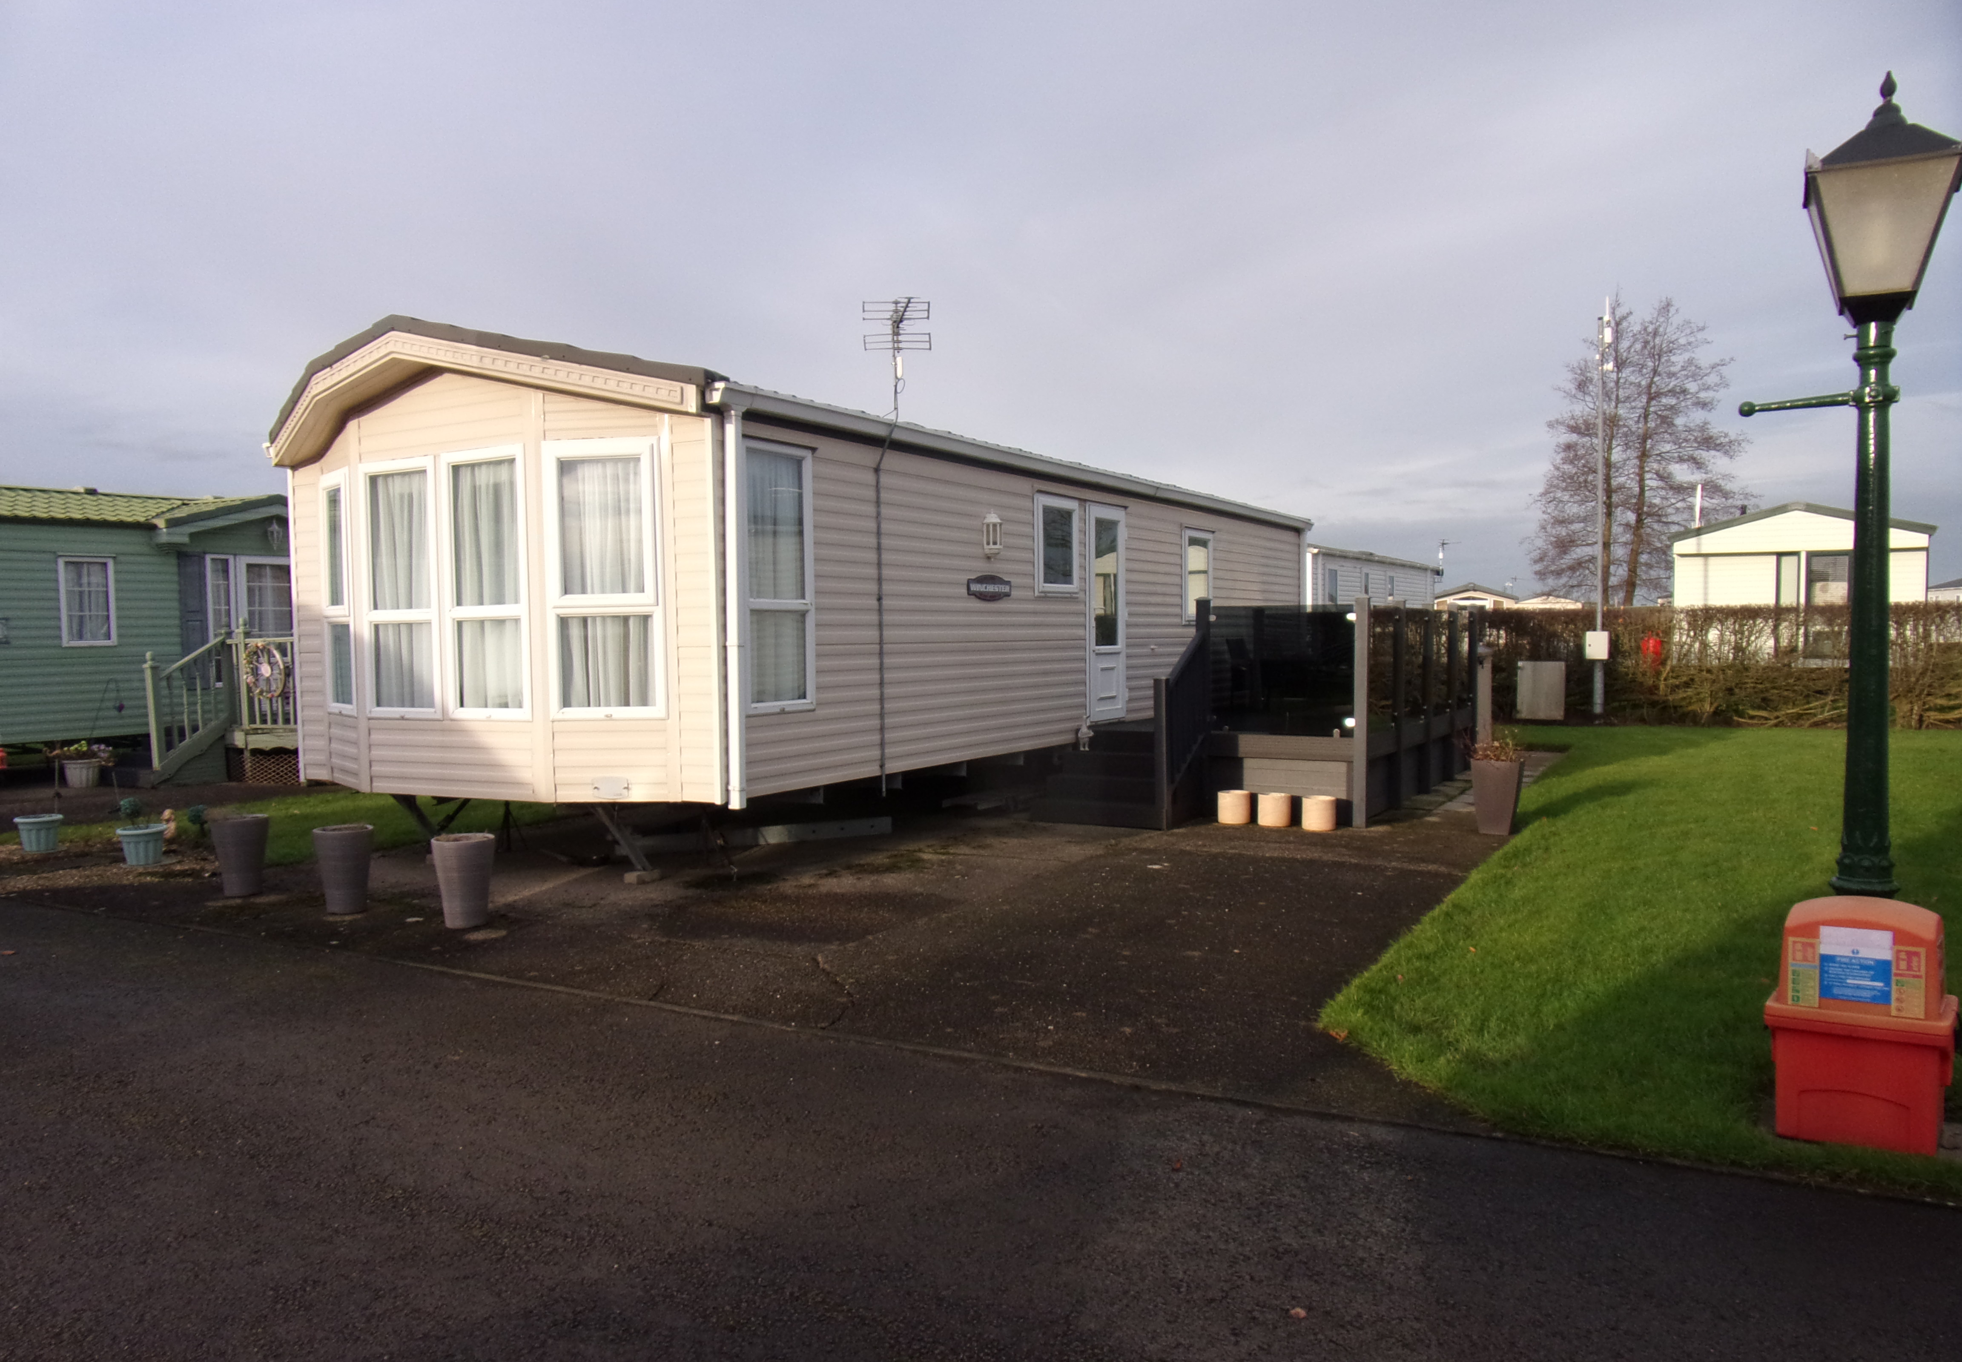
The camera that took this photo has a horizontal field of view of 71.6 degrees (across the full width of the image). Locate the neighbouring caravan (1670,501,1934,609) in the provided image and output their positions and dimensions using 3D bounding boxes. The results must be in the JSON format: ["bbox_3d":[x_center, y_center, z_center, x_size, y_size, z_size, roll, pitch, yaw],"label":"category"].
[{"bbox_3d":[16.257,-1.673,27.324,3.750,3.050,10.500,1,3,30],"label":"neighbouring caravan"}]

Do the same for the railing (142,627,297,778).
[{"bbox_3d":[-7.310,0.200,13.200,1.450,1.580,0.950,1,3,30],"label":"railing"}]

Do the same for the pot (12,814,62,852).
[{"bbox_3d":[-6.953,1.131,10.041,0.308,0.235,0.308,0,2,29],"label":"pot"}]

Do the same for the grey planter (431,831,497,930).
[{"bbox_3d":[-2.711,1.046,7.110,0.320,0.465,0.320,-1,2,0],"label":"grey planter"}]

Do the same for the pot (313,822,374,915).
[{"bbox_3d":[-3.459,1.018,7.377,0.299,0.455,0.299,0,2,29],"label":"pot"}]

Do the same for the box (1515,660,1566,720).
[{"bbox_3d":[8.063,0.124,19.547,0.640,0.830,0.360,1,3,30],"label":"box"}]

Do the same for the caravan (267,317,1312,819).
[{"bbox_3d":[-0.352,-0.794,13.032,3.920,3.030,11.950,0,2,29],"label":"caravan"}]

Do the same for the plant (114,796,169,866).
[{"bbox_3d":[-5.704,1.011,9.240,0.305,0.460,0.305,-1,2,0],"label":"plant"}]

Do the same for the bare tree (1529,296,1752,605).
[{"bbox_3d":[21.744,-6.604,44.877,6.644,12.250,6.644,0,2,29],"label":"bare tree"}]

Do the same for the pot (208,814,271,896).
[{"bbox_3d":[-4.398,1.030,8.090,0.320,0.460,0.320,-1,2,0],"label":"pot"}]

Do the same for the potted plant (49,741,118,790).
[{"bbox_3d":[-9.649,0.889,14.609,0.605,0.502,0.545,0,2,29],"label":"potted plant"}]

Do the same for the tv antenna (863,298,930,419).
[{"bbox_3d":[-0.507,-2.036,8.359,0.420,0.770,0.800,-2,2,-9],"label":"tv antenna"}]

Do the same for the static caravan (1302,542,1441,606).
[{"bbox_3d":[7.085,-1.492,30.151,3.750,3.050,10.600,1,3,30],"label":"static caravan"}]

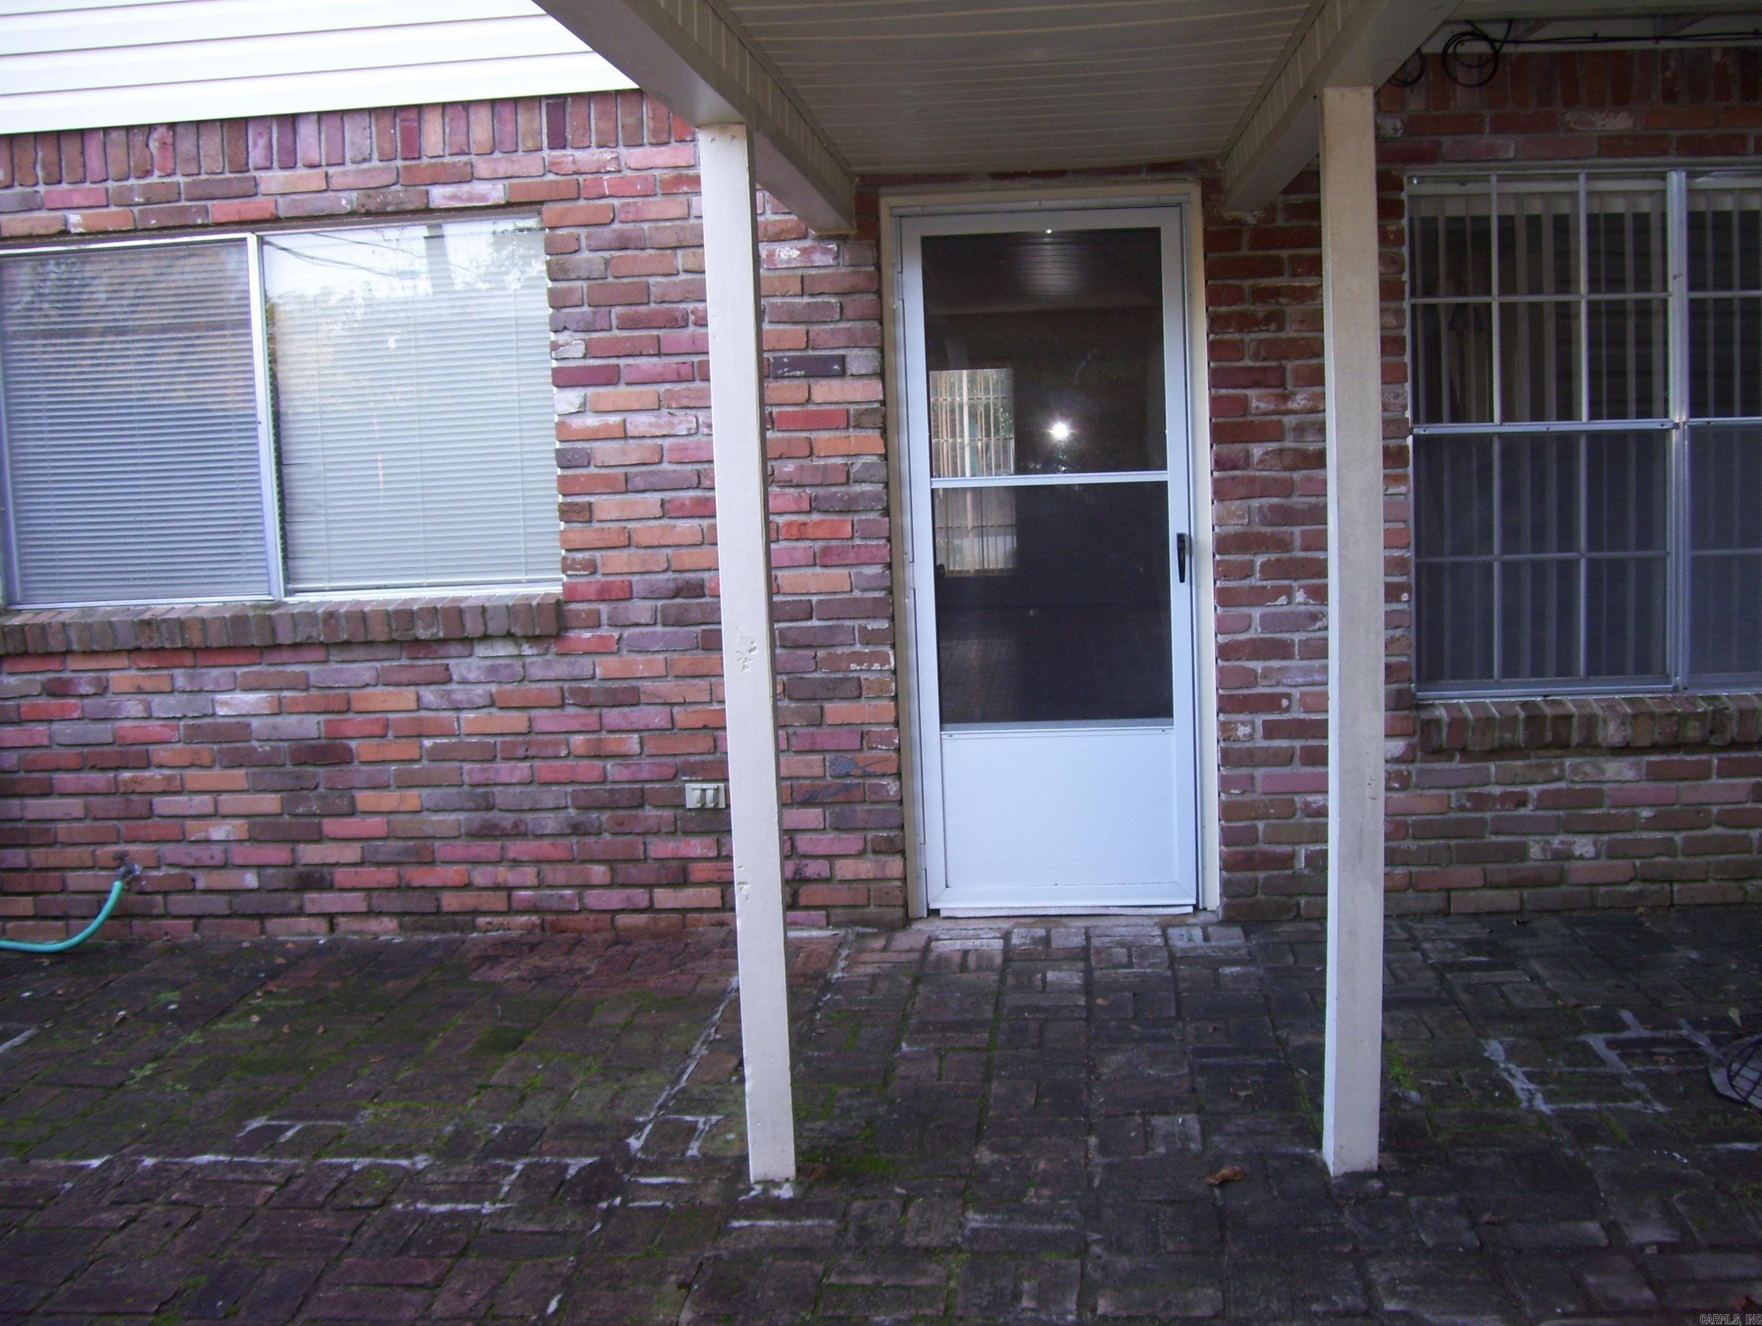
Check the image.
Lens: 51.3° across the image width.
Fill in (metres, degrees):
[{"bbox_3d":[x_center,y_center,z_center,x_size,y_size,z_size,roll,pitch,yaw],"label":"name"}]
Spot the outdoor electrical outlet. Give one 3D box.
[{"bbox_3d":[-0.512,0.391,5.370,0.117,0.072,0.030,-2,7,5],"label":"outdoor electrical outlet"}]

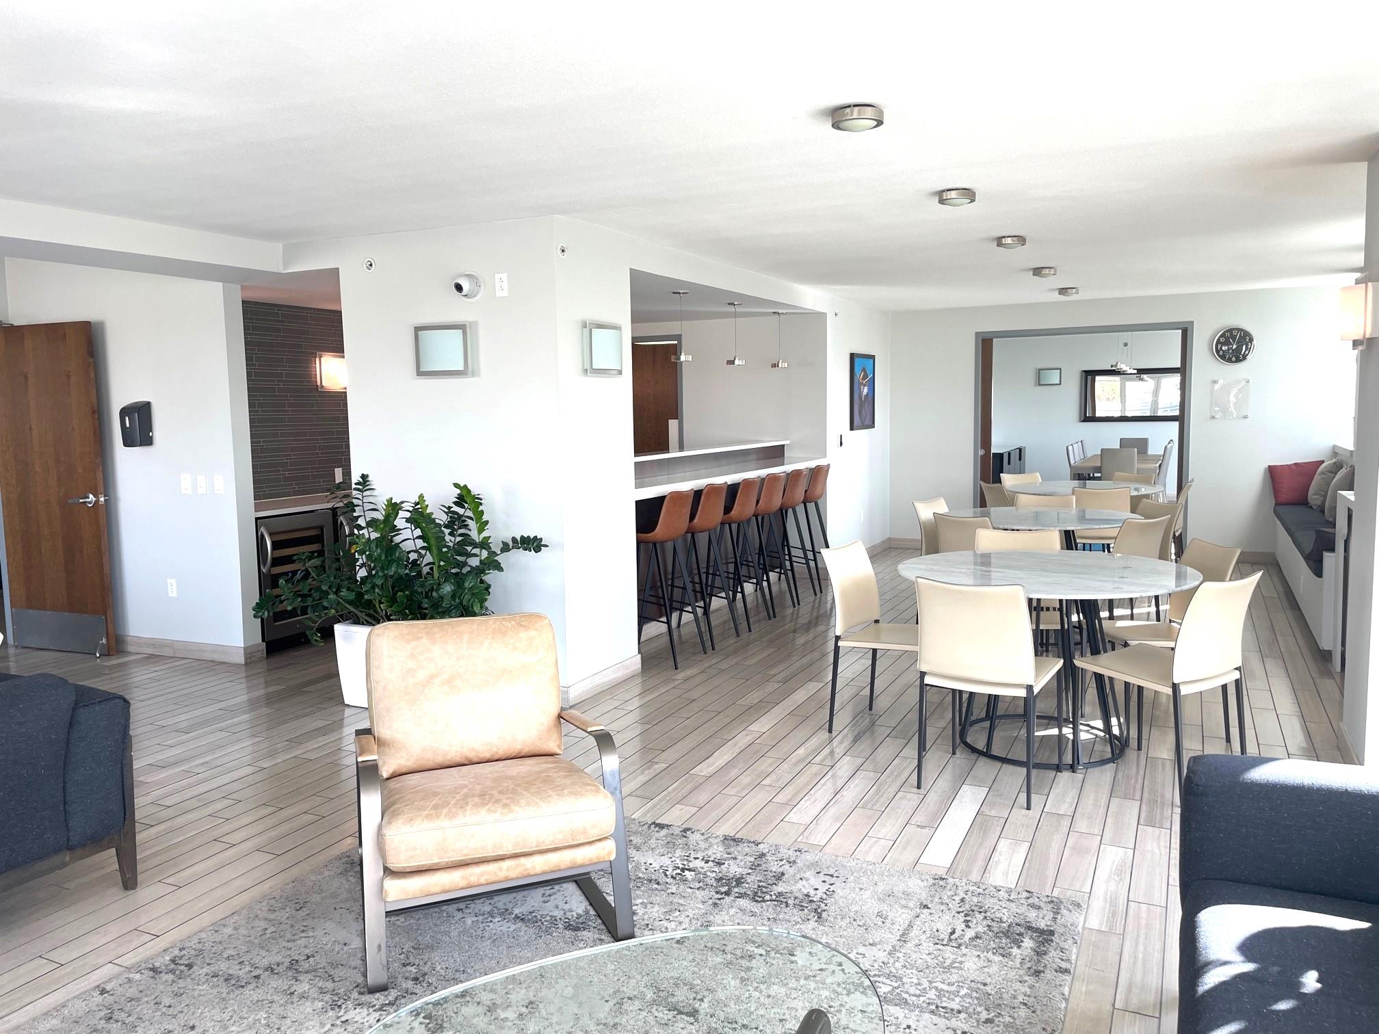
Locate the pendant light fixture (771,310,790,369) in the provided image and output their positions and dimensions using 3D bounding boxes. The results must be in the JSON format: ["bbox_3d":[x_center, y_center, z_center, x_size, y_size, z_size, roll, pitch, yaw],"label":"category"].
[{"bbox_3d":[0.750,-1.480,8.682,0.140,0.465,0.140,2,7,26],"label":"pendant light fixture"}]

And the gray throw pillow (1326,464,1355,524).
[{"bbox_3d":[4.827,-0.172,7.675,0.160,0.430,0.430,15,12,24],"label":"gray throw pillow"}]

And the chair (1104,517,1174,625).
[{"bbox_3d":[2.475,0.391,6.097,0.440,0.830,0.510,-5,7,-29],"label":"chair"}]

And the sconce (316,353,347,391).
[{"bbox_3d":[-2.595,-1.052,7.514,0.085,0.275,0.350,2,7,26],"label":"sconce"}]

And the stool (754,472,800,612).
[{"bbox_3d":[0.457,0.178,7.420,0.520,1.000,0.450,2,7,26],"label":"stool"}]

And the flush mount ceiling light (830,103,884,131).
[{"bbox_3d":[0.516,-1.219,3.168,0.160,0.068,0.160,-1,6,0],"label":"flush mount ceiling light"}]

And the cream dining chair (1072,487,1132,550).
[{"bbox_3d":[3.066,0.175,7.805,0.445,0.835,0.540,1,6,14],"label":"cream dining chair"}]

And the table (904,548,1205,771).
[{"bbox_3d":[1.550,0.612,4.562,1.245,0.770,1.245,2,7,26],"label":"table"}]

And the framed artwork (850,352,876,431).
[{"bbox_3d":[1.608,-1.157,9.589,0.040,0.690,0.670,2,7,26],"label":"framed artwork"}]

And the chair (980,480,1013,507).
[{"bbox_3d":[2.690,0.136,8.395,0.520,0.845,0.450,-4,7,-22],"label":"chair"}]

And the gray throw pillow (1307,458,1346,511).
[{"bbox_3d":[5.188,-0.260,8.437,0.160,0.440,0.430,19,7,2],"label":"gray throw pillow"}]

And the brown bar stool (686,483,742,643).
[{"bbox_3d":[0.012,0.286,6.502,0.520,1.000,0.450,2,7,26],"label":"brown bar stool"}]

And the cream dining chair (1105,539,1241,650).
[{"bbox_3d":[2.107,0.538,4.630,0.540,0.835,0.445,-1,6,-2],"label":"cream dining chair"}]

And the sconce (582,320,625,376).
[{"bbox_3d":[-0.460,-0.855,5.301,0.085,0.275,0.350,2,7,26],"label":"sconce"}]

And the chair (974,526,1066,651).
[{"bbox_3d":[1.626,0.513,5.116,0.440,0.830,0.510,1,6,15],"label":"chair"}]

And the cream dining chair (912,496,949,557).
[{"bbox_3d":[1.789,0.310,6.771,0.540,0.835,0.445,4,8,38],"label":"cream dining chair"}]

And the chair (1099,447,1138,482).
[{"bbox_3d":[4.740,-0.292,11.458,0.390,0.945,0.520,2,7,26],"label":"chair"}]

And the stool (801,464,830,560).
[{"bbox_3d":[0.895,0.072,8.324,0.520,1.000,0.450,2,7,26],"label":"stool"}]

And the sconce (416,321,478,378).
[{"bbox_3d":[-1.208,-0.831,5.174,0.340,0.265,0.095,2,7,26],"label":"sconce"}]

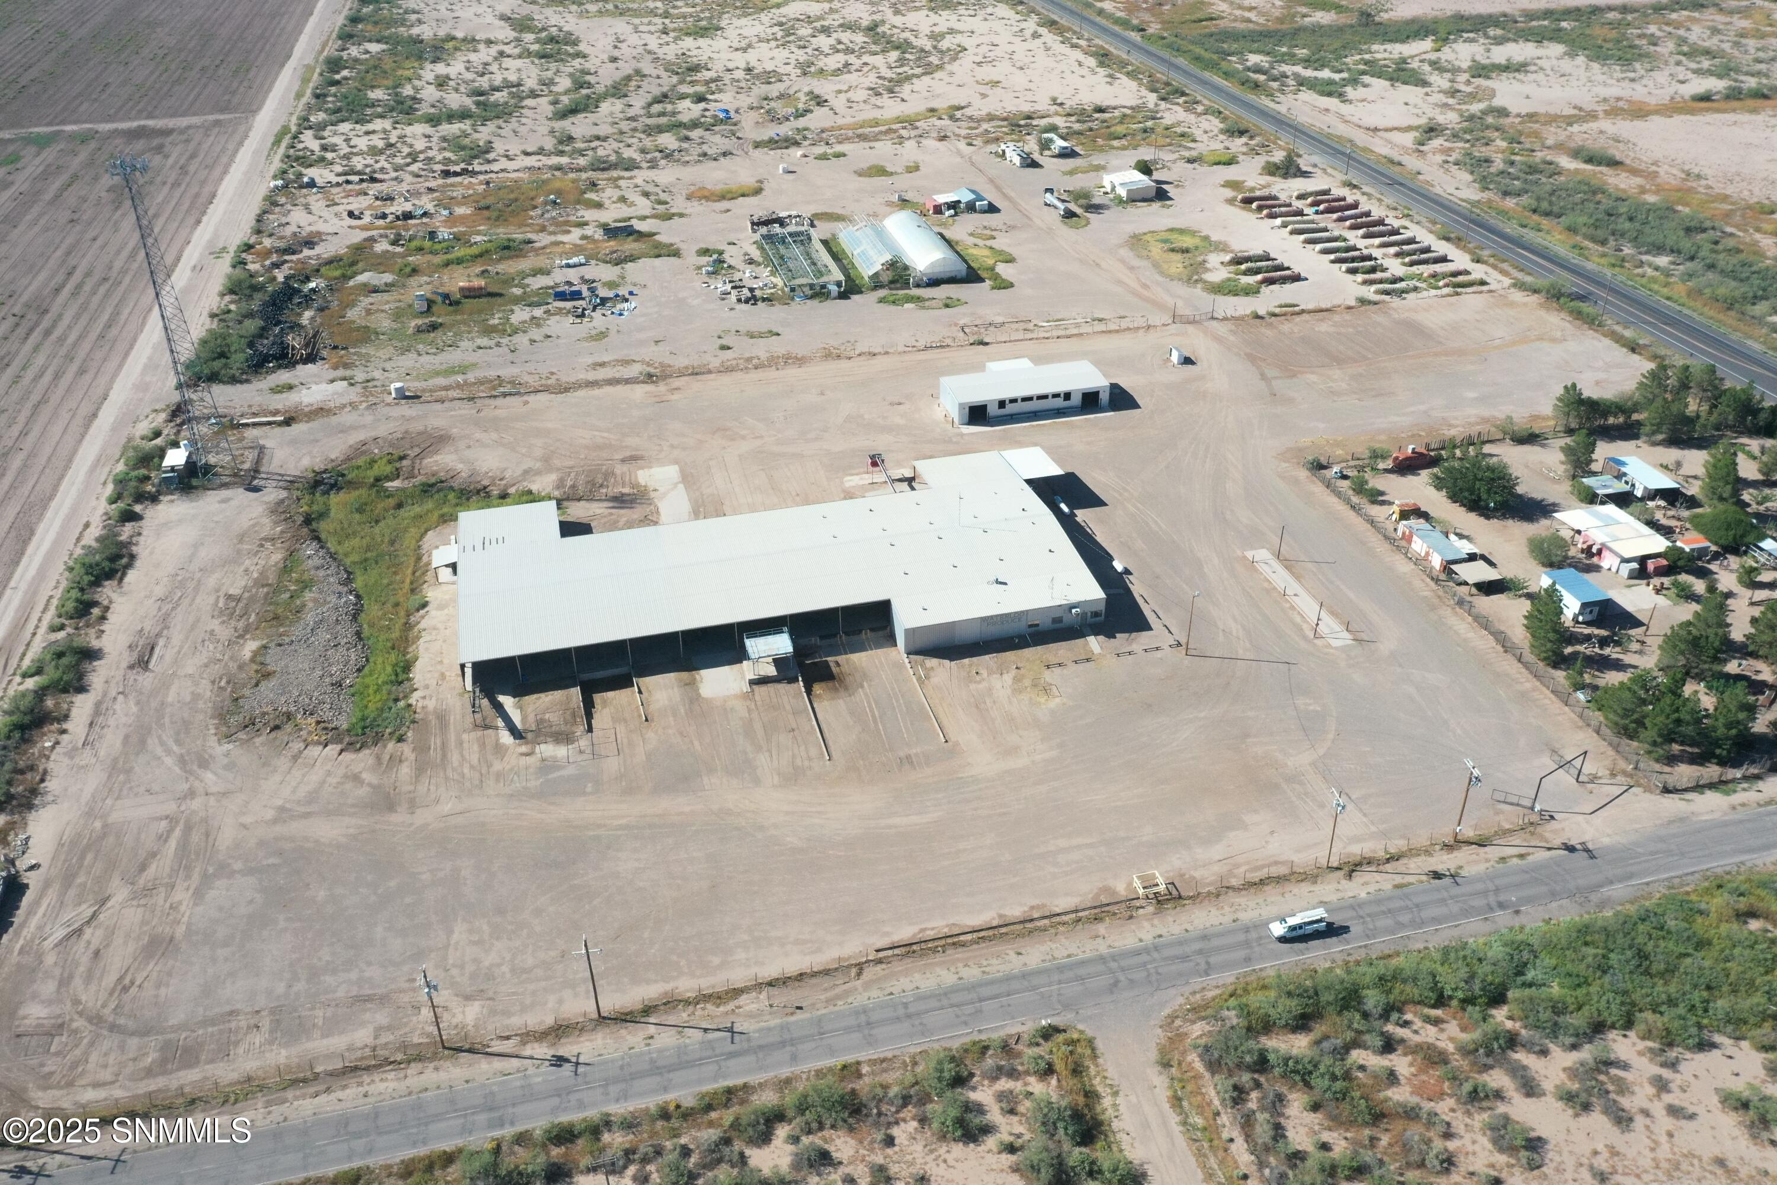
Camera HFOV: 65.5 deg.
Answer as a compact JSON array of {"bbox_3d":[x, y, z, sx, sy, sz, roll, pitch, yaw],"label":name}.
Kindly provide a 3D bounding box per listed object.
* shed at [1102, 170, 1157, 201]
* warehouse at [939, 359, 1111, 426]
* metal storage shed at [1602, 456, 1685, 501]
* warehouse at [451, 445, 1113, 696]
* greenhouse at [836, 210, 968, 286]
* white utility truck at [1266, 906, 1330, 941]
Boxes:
[{"bbox_3d":[68.211,-114.263,389.617,8.800,3.700,15.300,-9,33,-12],"label":"shed"},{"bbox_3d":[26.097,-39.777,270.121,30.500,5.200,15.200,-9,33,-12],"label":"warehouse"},{"bbox_3d":[128.972,-19.216,236.935,5.700,3.000,11.800,-6,32,-8],"label":"metal storage shed"},{"bbox_3d":[-16.177,-5.492,215.642,97.500,5.900,53.700,-9,33,-12],"label":"warehouse"},{"bbox_3d":[2.411,-86.731,345.913,24.000,5.000,41.500,-9,33,-12],"label":"greenhouse"},{"bbox_3d":[45.202,36.629,152.248,6.100,2.100,2.000,-8,33,-11],"label":"white utility truck"}]

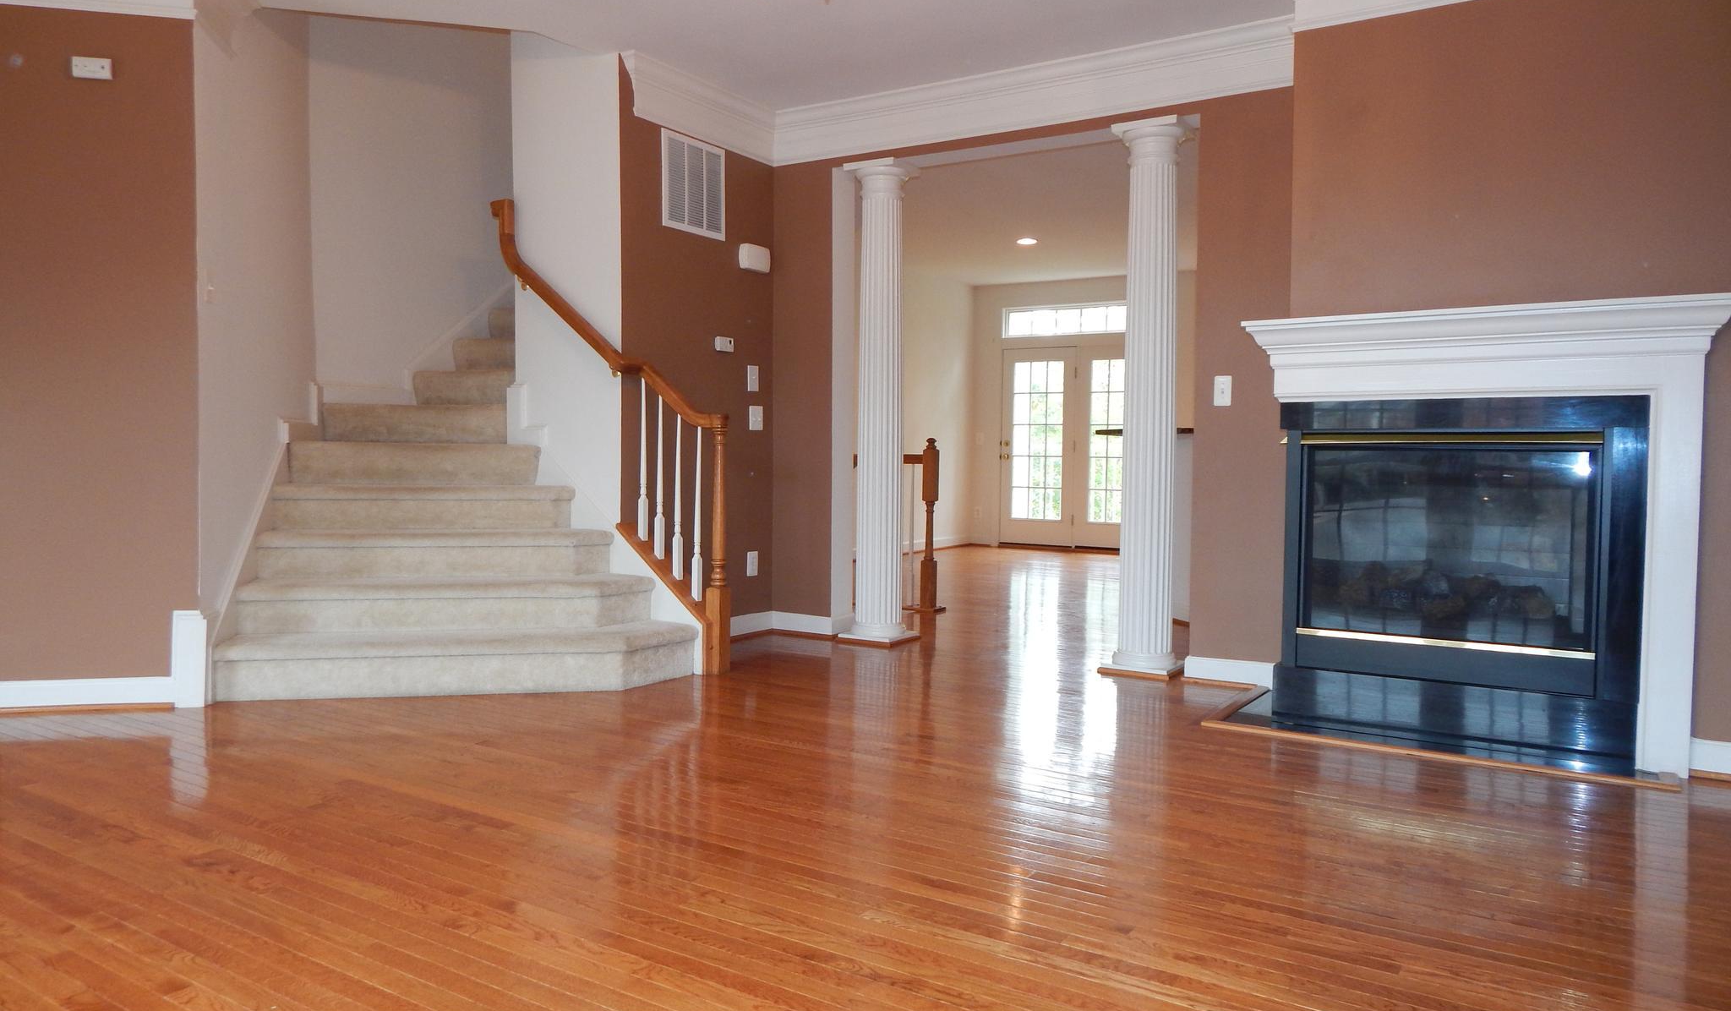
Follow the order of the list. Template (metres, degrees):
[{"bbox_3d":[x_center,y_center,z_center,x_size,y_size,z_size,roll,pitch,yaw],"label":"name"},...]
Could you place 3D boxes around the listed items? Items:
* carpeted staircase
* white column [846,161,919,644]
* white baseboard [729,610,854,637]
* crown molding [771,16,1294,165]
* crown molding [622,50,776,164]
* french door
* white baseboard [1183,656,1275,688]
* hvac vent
[{"bbox_3d":[-1.786,-0.174,5.286,1.868,1.760,1.995,0,3,-13],"label":"carpeted staircase"},{"bbox_3d":[0.076,-0.510,5.697,0.313,2.422,0.303,2,3,32],"label":"white column"},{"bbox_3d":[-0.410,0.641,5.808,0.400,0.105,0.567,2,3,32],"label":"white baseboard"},{"bbox_3d":[0.650,-1.893,5.138,2.742,0.257,0.098,2,3,32],"label":"crown molding"},{"bbox_3d":[-0.741,-1.917,5.406,0.098,0.257,1.113,2,3,32],"label":"crown molding"},{"bbox_3d":[2.104,-0.566,11.015,1.638,2.049,0.078,2,3,32],"label":"french door"},{"bbox_3d":[1.577,0.713,4.711,0.430,0.100,0.034,2,3,32],"label":"white baseboard"},{"bbox_3d":[-0.822,-1.555,5.367,0.024,0.451,0.470,2,3,32],"label":"hvac vent"}]

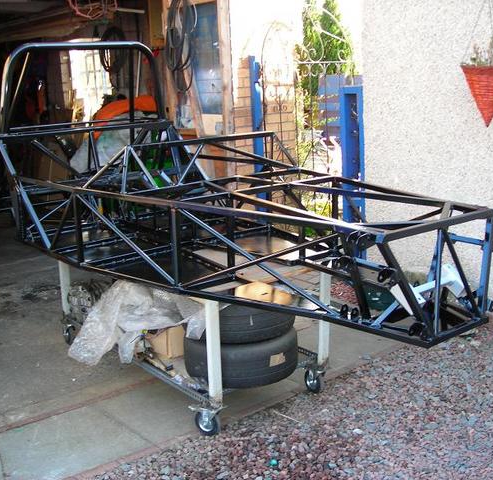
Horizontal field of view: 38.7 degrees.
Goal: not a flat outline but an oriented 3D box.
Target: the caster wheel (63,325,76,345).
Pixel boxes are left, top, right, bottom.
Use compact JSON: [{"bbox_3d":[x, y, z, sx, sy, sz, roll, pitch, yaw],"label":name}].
[{"bbox_3d":[-1.097,0.587,4.349,0.045,0.128,0.122,-9,15,-31],"label":"caster wheel"}]

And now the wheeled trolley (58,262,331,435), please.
[{"bbox_3d":[-0.364,0.401,3.942,0.762,0.640,1.697,-11,16,-36],"label":"wheeled trolley"}]

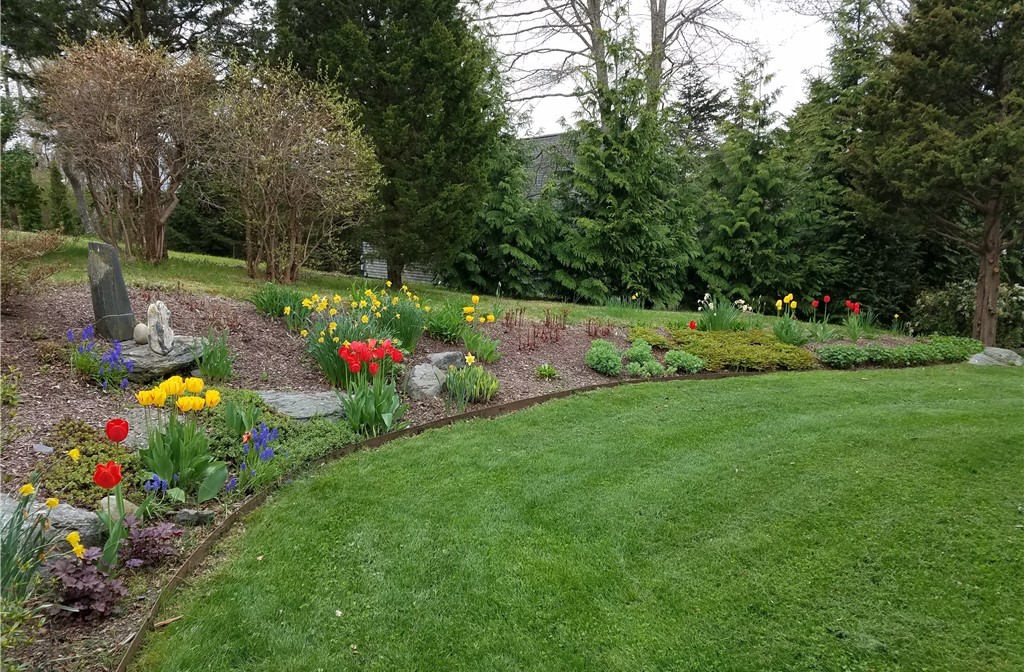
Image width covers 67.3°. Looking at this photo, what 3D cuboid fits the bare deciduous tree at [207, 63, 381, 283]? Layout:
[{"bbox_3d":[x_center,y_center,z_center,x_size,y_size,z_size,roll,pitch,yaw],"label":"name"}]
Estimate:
[{"bbox_3d":[-2.841,-2.096,10.000,2.195,2.803,2.195,0,8,0],"label":"bare deciduous tree"}]

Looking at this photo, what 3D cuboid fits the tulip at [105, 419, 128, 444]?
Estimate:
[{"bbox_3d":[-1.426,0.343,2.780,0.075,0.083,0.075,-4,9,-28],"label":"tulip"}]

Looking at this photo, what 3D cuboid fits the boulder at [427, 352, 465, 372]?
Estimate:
[{"bbox_3d":[-0.506,0.192,5.900,0.299,0.120,0.260,0,8,0],"label":"boulder"}]

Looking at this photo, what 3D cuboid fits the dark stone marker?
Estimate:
[{"bbox_3d":[-2.799,-0.310,5.361,0.280,0.690,0.210,-4,9,-27],"label":"dark stone marker"}]

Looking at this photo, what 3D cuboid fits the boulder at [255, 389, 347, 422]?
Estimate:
[{"bbox_3d":[-1.367,0.458,5.068,0.570,0.190,0.400,-2,9,-15],"label":"boulder"}]

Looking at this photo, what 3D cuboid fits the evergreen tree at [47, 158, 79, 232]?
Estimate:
[{"bbox_3d":[-12.273,-3.788,21.000,0.848,1.962,0.848,0,8,0],"label":"evergreen tree"}]

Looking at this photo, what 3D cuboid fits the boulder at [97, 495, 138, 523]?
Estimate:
[{"bbox_3d":[-1.502,0.665,2.950,0.169,0.120,0.140,0,8,0],"label":"boulder"}]

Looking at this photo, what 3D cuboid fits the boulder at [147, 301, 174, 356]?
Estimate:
[{"bbox_3d":[-2.297,-0.049,5.025,0.160,0.345,0.140,-4,9,-24],"label":"boulder"}]

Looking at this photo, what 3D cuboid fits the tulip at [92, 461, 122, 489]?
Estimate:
[{"bbox_3d":[-1.341,0.459,2.550,0.094,0.090,0.090,0,8,0],"label":"tulip"}]

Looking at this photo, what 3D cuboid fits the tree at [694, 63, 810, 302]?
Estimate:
[{"bbox_3d":[3.846,-2.417,12.300,1.800,3.878,1.800,0,8,0],"label":"tree"}]

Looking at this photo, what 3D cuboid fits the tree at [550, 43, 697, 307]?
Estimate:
[{"bbox_3d":[1.711,-2.464,11.800,2.173,4.044,2.173,0,8,0],"label":"tree"}]

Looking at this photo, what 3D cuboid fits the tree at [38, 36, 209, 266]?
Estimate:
[{"bbox_3d":[-4.454,-2.132,8.886,1.900,2.500,1.850,-4,9,-26],"label":"tree"}]

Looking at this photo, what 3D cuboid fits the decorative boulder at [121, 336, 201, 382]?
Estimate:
[{"bbox_3d":[-2.335,0.150,5.125,0.500,0.230,0.420,-4,9,-25],"label":"decorative boulder"}]

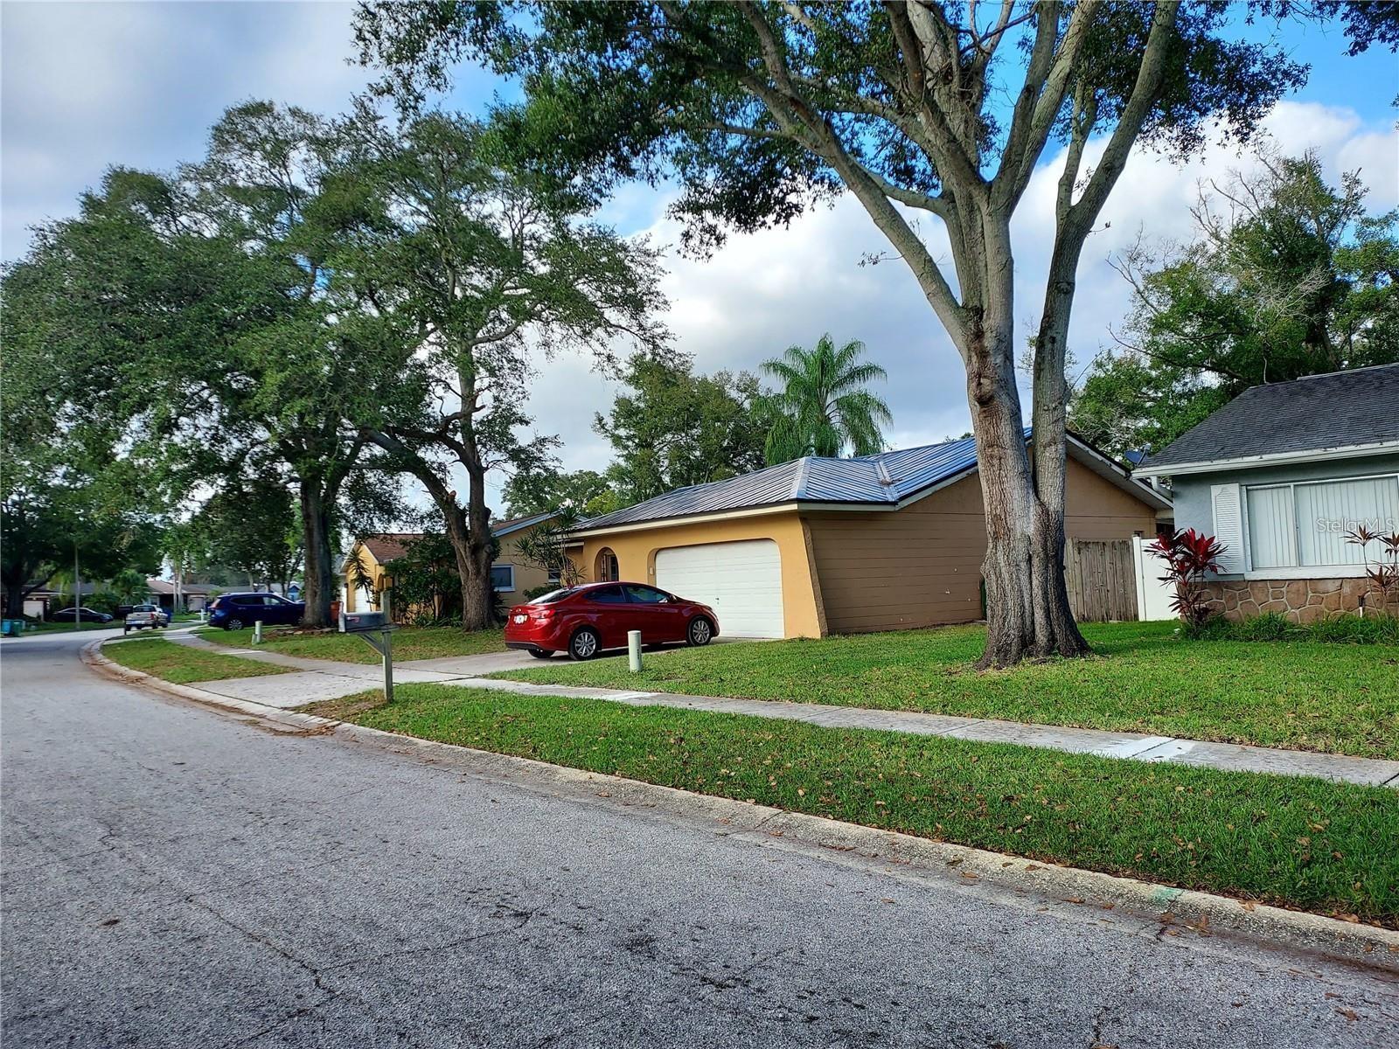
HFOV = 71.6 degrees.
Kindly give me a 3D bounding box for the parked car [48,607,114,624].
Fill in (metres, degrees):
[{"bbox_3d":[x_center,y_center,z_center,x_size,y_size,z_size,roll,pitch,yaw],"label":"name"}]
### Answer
[{"bbox_3d":[-56.023,8.260,88.000,4.750,1.450,1.820,0,-4,-26],"label":"parked car"}]

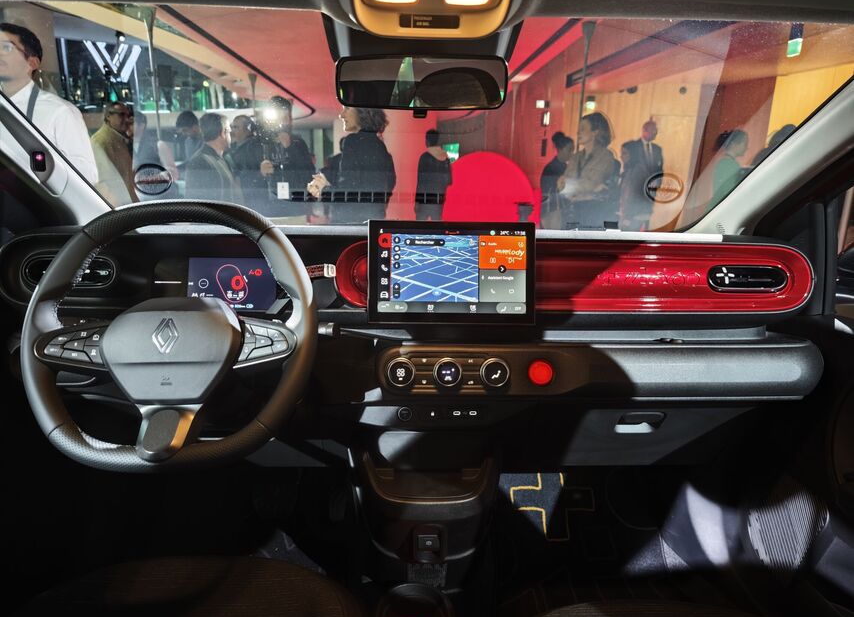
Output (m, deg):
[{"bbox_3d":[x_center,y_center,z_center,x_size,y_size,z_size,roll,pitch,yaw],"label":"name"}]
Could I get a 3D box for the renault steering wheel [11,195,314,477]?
[{"bbox_3d":[-0.322,0.033,0.734,0.363,0.350,0.095,1,-12,-1],"label":"renault steering wheel"}]

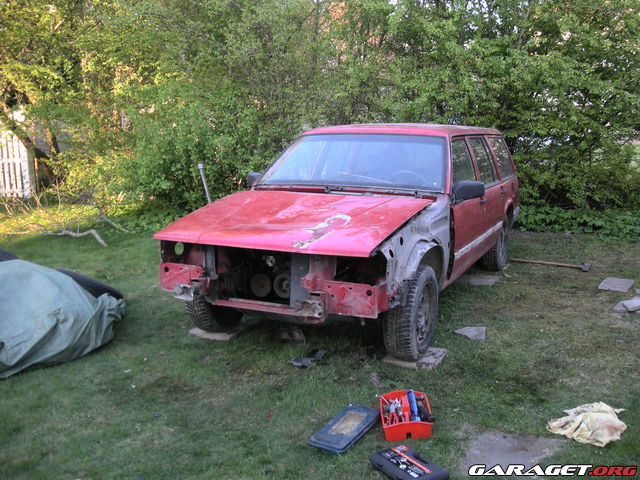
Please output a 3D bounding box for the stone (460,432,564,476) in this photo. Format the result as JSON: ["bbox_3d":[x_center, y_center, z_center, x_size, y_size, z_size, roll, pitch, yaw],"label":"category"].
[{"bbox_3d":[0.903,1.001,2.971,0.460,0.040,0.470,3,10,20],"label":"stone"}]

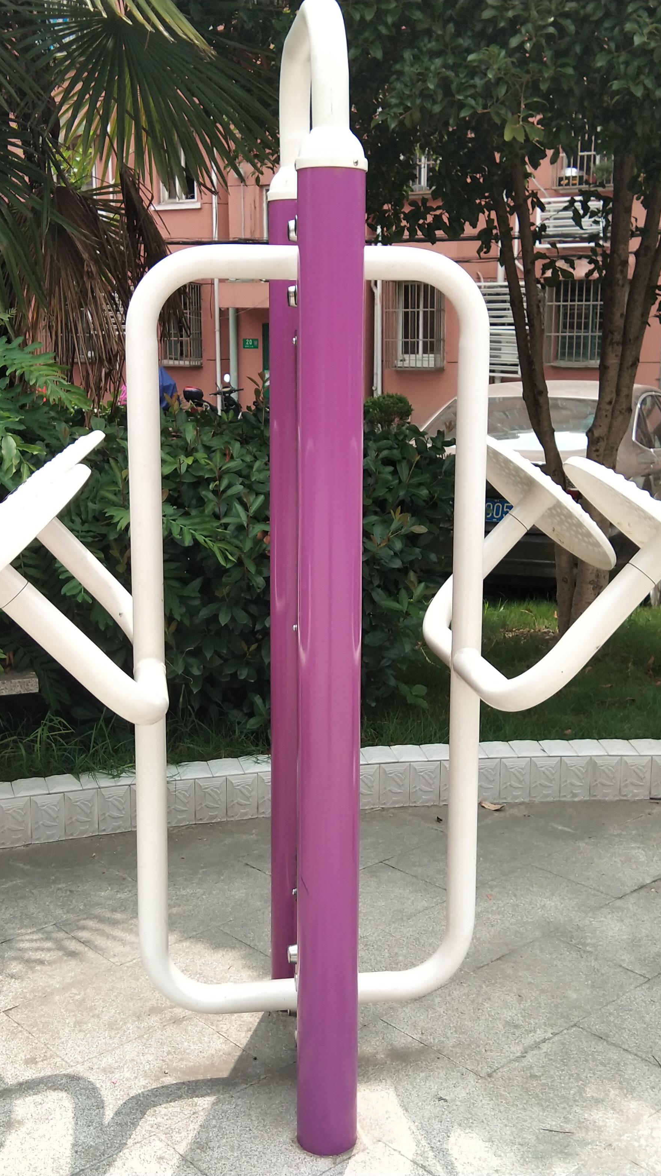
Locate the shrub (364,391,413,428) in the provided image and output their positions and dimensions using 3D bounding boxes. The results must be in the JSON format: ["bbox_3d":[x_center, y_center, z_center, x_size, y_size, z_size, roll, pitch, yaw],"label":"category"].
[{"bbox_3d":[0.799,-2.413,19.905,0.780,0.720,0.750,0,11,0],"label":"shrub"}]

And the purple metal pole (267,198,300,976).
[{"bbox_3d":[-0.076,0.077,3.092,0.114,1.810,0.114,0,11,0],"label":"purple metal pole"}]

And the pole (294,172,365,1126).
[{"bbox_3d":[-0.003,0.183,2.548,0.114,1.810,0.114,0,11,0],"label":"pole"}]

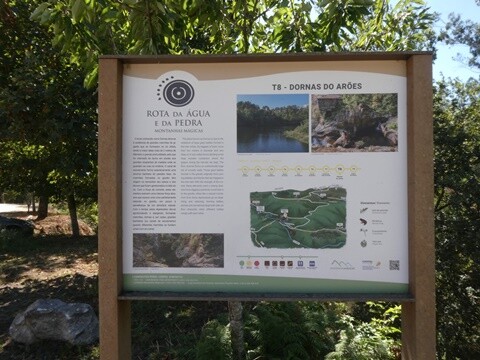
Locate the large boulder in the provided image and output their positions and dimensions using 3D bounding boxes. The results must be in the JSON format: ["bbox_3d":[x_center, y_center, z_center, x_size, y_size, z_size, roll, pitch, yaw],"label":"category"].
[{"bbox_3d":[-1.870,1.430,3.420,0.830,0.380,0.570,0,-1,-9],"label":"large boulder"}]

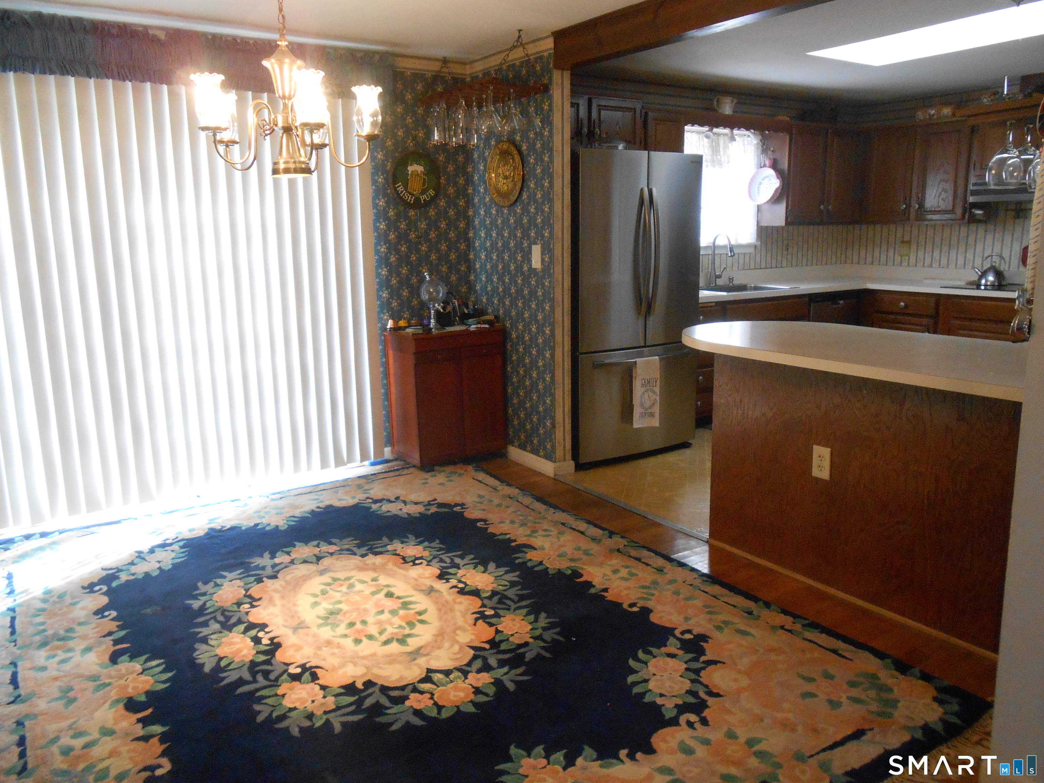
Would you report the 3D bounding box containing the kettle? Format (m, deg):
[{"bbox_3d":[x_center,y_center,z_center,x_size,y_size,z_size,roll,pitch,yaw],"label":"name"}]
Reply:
[{"bbox_3d":[3.498,-0.910,5.857,0.250,0.240,0.195,2,12,14],"label":"kettle"}]

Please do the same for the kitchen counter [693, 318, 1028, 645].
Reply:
[{"bbox_3d":[1.442,0.243,3.270,0.975,0.895,1.670,-9,14,-33],"label":"kitchen counter"}]

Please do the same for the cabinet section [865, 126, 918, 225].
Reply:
[{"bbox_3d":[3.023,-1.718,6.276,0.317,0.736,0.401,-8,13,-33],"label":"cabinet section"}]

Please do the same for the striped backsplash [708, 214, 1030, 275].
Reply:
[{"bbox_3d":[2.567,-1.094,5.892,2.071,0.410,1.639,-9,14,-33],"label":"striped backsplash"}]

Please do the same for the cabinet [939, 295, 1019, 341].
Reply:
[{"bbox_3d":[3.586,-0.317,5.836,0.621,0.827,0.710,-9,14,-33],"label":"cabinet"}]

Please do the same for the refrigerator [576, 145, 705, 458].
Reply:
[{"bbox_3d":[0.462,-0.523,4.841,0.913,1.775,0.890,-9,14,-33],"label":"refrigerator"}]

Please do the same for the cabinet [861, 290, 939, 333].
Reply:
[{"bbox_3d":[3.213,-0.426,6.375,0.621,0.827,0.620,-9,14,-33],"label":"cabinet"}]

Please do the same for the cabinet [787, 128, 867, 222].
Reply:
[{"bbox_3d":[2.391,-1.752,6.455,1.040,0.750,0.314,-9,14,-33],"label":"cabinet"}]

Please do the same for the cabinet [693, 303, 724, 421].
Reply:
[{"bbox_3d":[1.066,-0.248,5.659,0.480,0.827,0.589,-9,14,-33],"label":"cabinet"}]

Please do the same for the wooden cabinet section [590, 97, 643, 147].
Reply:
[{"bbox_3d":[0.513,-1.674,5.028,0.416,0.327,0.307,-8,13,-33],"label":"wooden cabinet section"}]

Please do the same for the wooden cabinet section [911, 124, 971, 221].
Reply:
[{"bbox_3d":[3.253,-1.651,5.936,0.317,0.726,0.431,-8,13,-33],"label":"wooden cabinet section"}]

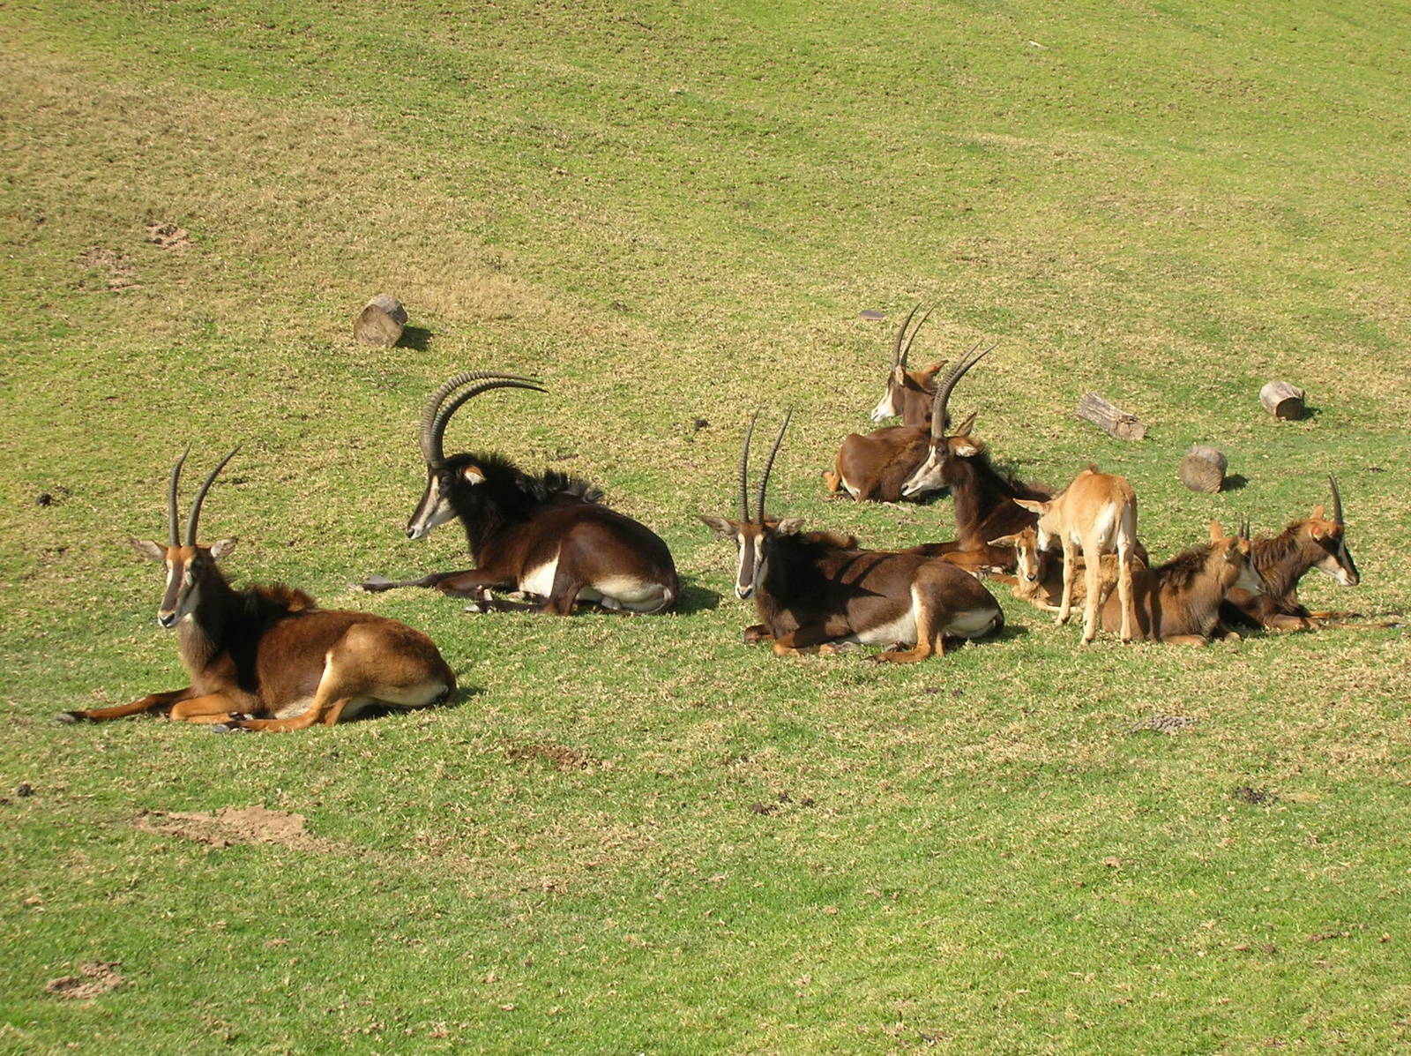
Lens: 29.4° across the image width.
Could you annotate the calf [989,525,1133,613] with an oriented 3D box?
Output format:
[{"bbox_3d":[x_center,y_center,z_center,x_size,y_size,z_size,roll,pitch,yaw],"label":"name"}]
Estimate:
[{"bbox_3d":[1.857,0.182,13.665,0.750,0.400,0.360,-3,10,-17],"label":"calf"}]

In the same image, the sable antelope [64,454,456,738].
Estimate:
[{"bbox_3d":[-1.986,0.243,11.903,1.620,1.120,0.620,-4,11,-22],"label":"sable antelope"}]

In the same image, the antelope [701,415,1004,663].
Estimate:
[{"bbox_3d":[0.753,0.031,13.750,1.420,1.200,0.720,-2,9,-11],"label":"antelope"}]

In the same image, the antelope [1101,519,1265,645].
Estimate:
[{"bbox_3d":[2.313,0.220,13.173,0.880,0.560,0.420,5,11,28],"label":"antelope"}]

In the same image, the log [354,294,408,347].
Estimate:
[{"bbox_3d":[-3.080,-1.970,25.500,0.440,0.410,0.500,1,11,7],"label":"log"}]

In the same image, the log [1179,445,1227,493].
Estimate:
[{"bbox_3d":[3.463,-0.410,18.700,0.310,0.300,0.370,1,11,6],"label":"log"}]

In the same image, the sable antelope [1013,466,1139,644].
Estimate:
[{"bbox_3d":[1.960,0.131,14.200,0.370,0.840,0.880,-3,9,-18],"label":"sable antelope"}]

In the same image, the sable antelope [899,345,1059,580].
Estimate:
[{"bbox_3d":[1.721,-0.311,14.255,1.300,1.080,0.580,-4,11,-20],"label":"sable antelope"}]

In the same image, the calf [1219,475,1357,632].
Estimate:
[{"bbox_3d":[2.779,0.113,13.317,1.100,0.700,0.450,-3,10,-15],"label":"calf"}]

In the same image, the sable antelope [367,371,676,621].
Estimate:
[{"bbox_3d":[-0.961,-0.203,13.728,1.500,1.120,0.620,4,11,20],"label":"sable antelope"}]

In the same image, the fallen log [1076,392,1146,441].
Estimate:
[{"bbox_3d":[3.210,-0.877,21.300,0.200,0.200,0.950,-5,14,-19],"label":"fallen log"}]

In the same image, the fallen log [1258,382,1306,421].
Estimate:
[{"bbox_3d":[4.681,-1.032,21.800,0.250,0.240,0.460,-3,13,-14],"label":"fallen log"}]

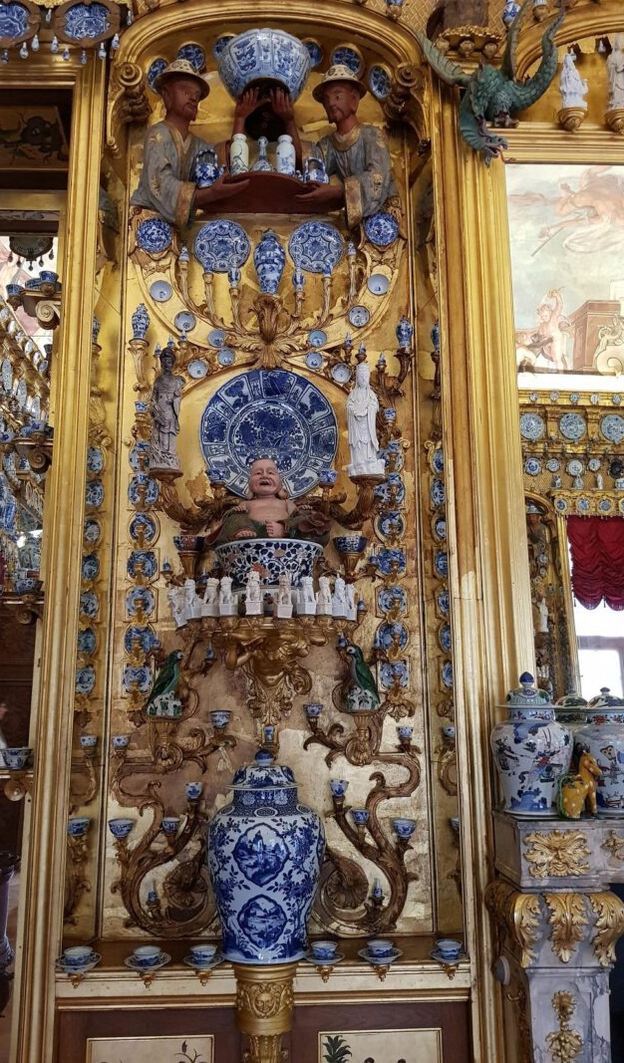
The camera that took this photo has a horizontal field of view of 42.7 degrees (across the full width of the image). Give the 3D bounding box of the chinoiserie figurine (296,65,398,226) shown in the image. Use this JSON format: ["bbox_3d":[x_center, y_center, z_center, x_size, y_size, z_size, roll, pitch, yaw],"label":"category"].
[{"bbox_3d":[0.138,-1.434,2.942,0.340,0.630,0.280,-7,-13,29],"label":"chinoiserie figurine"}]

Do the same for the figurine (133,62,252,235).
[{"bbox_3d":[-0.411,-1.273,2.685,0.370,0.620,0.380,10,-15,-41],"label":"figurine"}]

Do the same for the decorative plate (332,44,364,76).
[{"bbox_3d":[0.137,-1.817,3.087,0.110,0.110,0.020,-4,27,16],"label":"decorative plate"}]

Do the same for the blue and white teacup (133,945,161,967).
[{"bbox_3d":[-0.460,1.191,2.232,0.077,0.042,0.077,0,-12,-2],"label":"blue and white teacup"}]

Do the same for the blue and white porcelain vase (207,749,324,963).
[{"bbox_3d":[-0.125,0.859,2.171,0.316,0.530,0.316,0,-11,-2],"label":"blue and white porcelain vase"}]

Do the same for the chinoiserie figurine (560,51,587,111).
[{"bbox_3d":[0.945,-1.611,2.876,0.092,0.215,0.080,0,-11,-2],"label":"chinoiserie figurine"}]

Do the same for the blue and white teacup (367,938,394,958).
[{"bbox_3d":[0.190,1.167,2.225,0.075,0.043,0.075,0,-11,-2],"label":"blue and white teacup"}]

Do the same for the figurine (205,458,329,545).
[{"bbox_3d":[-0.149,-0.097,2.737,0.400,0.323,0.250,0,-11,-2],"label":"figurine"}]

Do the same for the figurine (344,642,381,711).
[{"bbox_3d":[0.154,0.436,2.389,0.105,0.203,0.080,4,-12,-22],"label":"figurine"}]

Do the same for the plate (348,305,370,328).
[{"bbox_3d":[0.173,-0.783,2.915,0.078,0.078,0.022,0,-11,-2],"label":"plate"}]

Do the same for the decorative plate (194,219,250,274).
[{"bbox_3d":[-0.312,-0.999,2.798,0.193,0.193,0.030,0,-5,-2],"label":"decorative plate"}]

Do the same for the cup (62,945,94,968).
[{"bbox_3d":[-0.651,1.185,2.220,0.081,0.042,0.081,0,-12,-2],"label":"cup"}]

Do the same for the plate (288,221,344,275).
[{"bbox_3d":[0.018,-1.071,3.007,0.203,0.203,0.030,0,-12,-2],"label":"plate"}]

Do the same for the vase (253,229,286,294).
[{"bbox_3d":[-0.142,-0.912,2.716,0.111,0.240,0.111,0,-11,-2],"label":"vase"}]

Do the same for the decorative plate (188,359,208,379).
[{"bbox_3d":[-0.406,-0.581,2.862,0.072,0.072,0.022,0,-11,-2],"label":"decorative plate"}]

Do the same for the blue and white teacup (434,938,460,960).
[{"bbox_3d":[0.408,1.248,2.373,0.079,0.043,0.079,0,-11,-2],"label":"blue and white teacup"}]

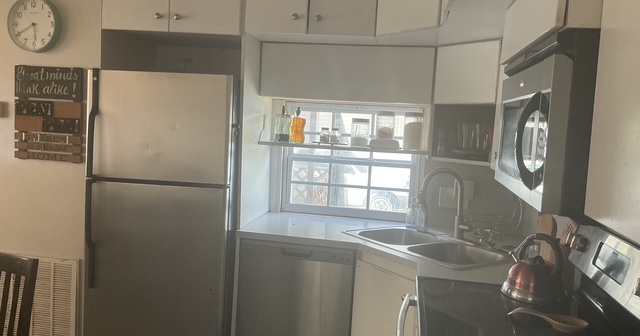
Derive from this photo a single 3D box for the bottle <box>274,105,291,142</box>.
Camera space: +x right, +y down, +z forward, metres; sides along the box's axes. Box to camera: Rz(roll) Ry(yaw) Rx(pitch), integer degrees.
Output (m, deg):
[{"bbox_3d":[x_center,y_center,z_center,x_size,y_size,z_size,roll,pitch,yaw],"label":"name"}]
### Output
[{"bbox_3d":[-0.212,-0.258,3.117,0.084,0.210,0.069,4,5,9],"label":"bottle"}]

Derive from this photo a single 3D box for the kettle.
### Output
[{"bbox_3d":[0.765,0.348,1.911,0.213,0.223,0.218,-1,6,-39],"label":"kettle"}]

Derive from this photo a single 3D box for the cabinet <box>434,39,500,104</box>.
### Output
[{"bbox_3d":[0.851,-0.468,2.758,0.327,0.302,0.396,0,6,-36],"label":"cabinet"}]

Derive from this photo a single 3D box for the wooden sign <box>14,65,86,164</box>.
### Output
[{"bbox_3d":[-1.459,-0.289,2.892,0.395,0.503,0.025,4,5,9],"label":"wooden sign"}]

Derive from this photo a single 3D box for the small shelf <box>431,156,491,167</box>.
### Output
[{"bbox_3d":[0.819,-0.032,2.780,0.297,0.024,0.396,0,6,-36],"label":"small shelf"}]

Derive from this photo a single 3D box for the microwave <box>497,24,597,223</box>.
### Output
[{"bbox_3d":[0.797,-0.123,1.611,0.391,0.431,0.738,4,5,9],"label":"microwave"}]

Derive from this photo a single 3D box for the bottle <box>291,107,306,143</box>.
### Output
[{"bbox_3d":[-0.124,-0.251,3.129,0.080,0.209,0.070,4,5,9],"label":"bottle"}]

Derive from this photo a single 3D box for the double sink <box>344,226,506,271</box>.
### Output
[{"bbox_3d":[0.540,0.475,2.748,0.545,0.180,0.833,0,6,-36],"label":"double sink"}]

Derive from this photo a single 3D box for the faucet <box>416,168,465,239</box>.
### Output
[{"bbox_3d":[0.663,0.196,2.834,0.245,0.385,0.075,2,5,-13],"label":"faucet"}]

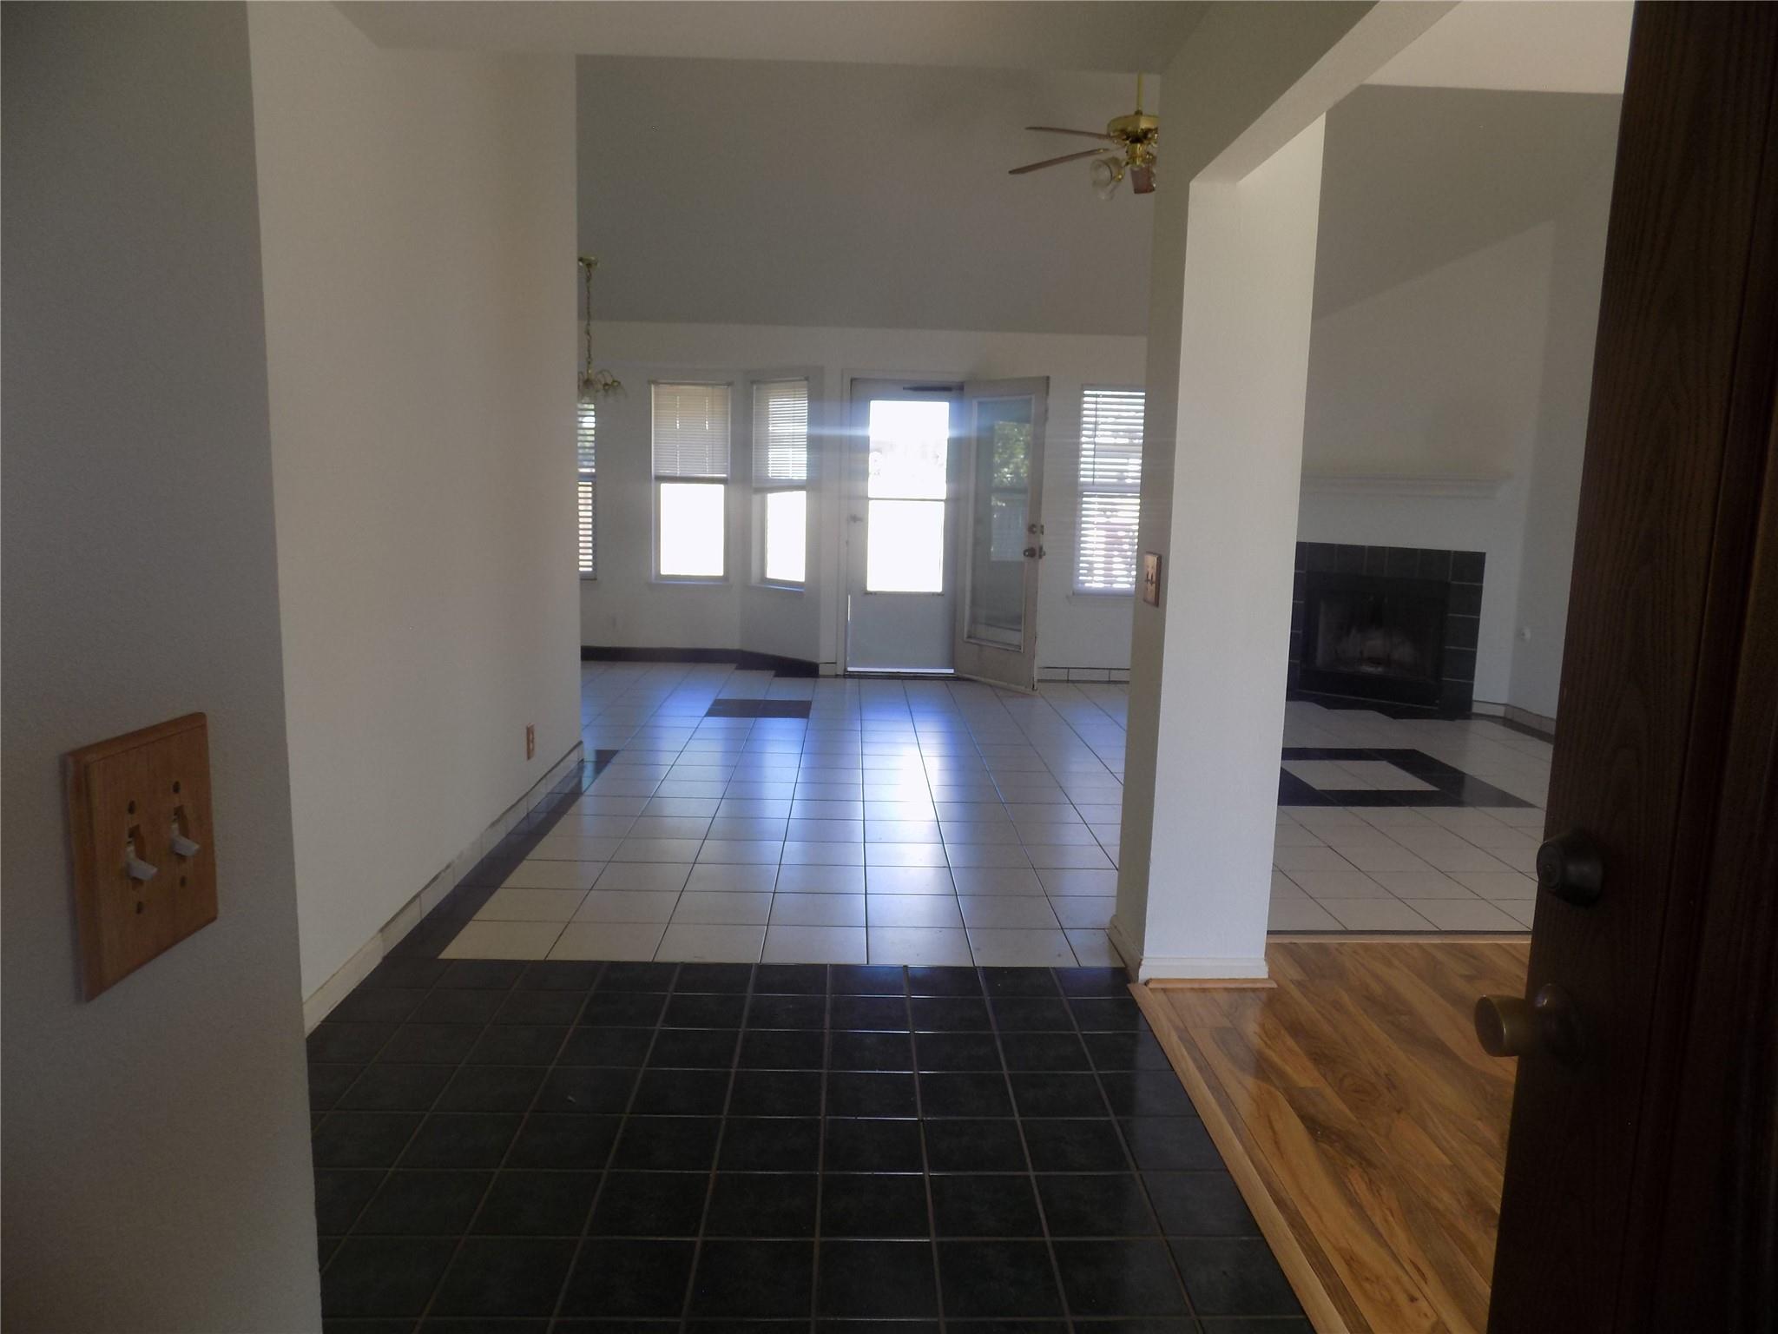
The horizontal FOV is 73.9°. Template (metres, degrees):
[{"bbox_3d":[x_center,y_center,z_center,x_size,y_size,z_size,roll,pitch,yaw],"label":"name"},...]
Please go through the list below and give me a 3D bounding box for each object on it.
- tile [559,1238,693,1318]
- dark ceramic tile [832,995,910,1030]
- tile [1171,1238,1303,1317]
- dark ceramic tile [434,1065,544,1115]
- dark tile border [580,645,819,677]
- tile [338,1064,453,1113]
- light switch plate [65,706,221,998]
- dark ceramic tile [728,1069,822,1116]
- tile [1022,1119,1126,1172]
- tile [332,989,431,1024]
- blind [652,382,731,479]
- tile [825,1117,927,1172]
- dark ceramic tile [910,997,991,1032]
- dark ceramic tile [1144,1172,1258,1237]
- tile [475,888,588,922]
[{"bbox_3d":[-0.437,1.037,2.000,0.202,0.010,0.202,1,8,-2],"label":"tile"},{"bbox_3d":[-0.049,0.896,3.040,0.200,0.010,0.200,1,8,-2],"label":"dark ceramic tile"},{"bbox_3d":[0.595,1.058,2.037,0.182,0.010,0.199,1,8,-2],"label":"tile"},{"bbox_3d":[-0.873,0.938,2.613,0.200,0.010,0.200,1,8,-2],"label":"dark ceramic tile"},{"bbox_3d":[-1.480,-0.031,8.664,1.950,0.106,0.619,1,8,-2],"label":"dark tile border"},{"bbox_3d":[-1.072,0.925,2.582,0.197,0.010,0.197,1,8,-2],"label":"tile"},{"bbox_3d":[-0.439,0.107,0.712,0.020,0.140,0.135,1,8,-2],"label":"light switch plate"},{"bbox_3d":[-0.247,0.952,2.625,0.200,0.010,0.200,1,8,-2],"label":"dark ceramic tile"},{"bbox_3d":[0.383,0.993,2.442,0.199,0.010,0.199,1,8,-2],"label":"tile"},{"bbox_3d":[-1.301,0.867,3.005,0.199,0.010,0.199,1,8,-2],"label":"tile"},{"bbox_3d":[-1.455,-1.745,8.717,0.572,0.720,0.040,1,8,-2],"label":"blind"},{"bbox_3d":[-0.033,0.977,2.409,0.197,0.010,0.197,1,8,-2],"label":"tile"},{"bbox_3d":[0.155,0.893,3.033,0.200,0.010,0.200,1,8,-2],"label":"dark ceramic tile"},{"bbox_3d":[0.588,1.028,2.251,0.180,0.010,0.200,1,8,-2],"label":"dark ceramic tile"},{"bbox_3d":[-1.135,0.762,3.752,0.300,0.010,0.300,1,8,-2],"label":"tile"}]

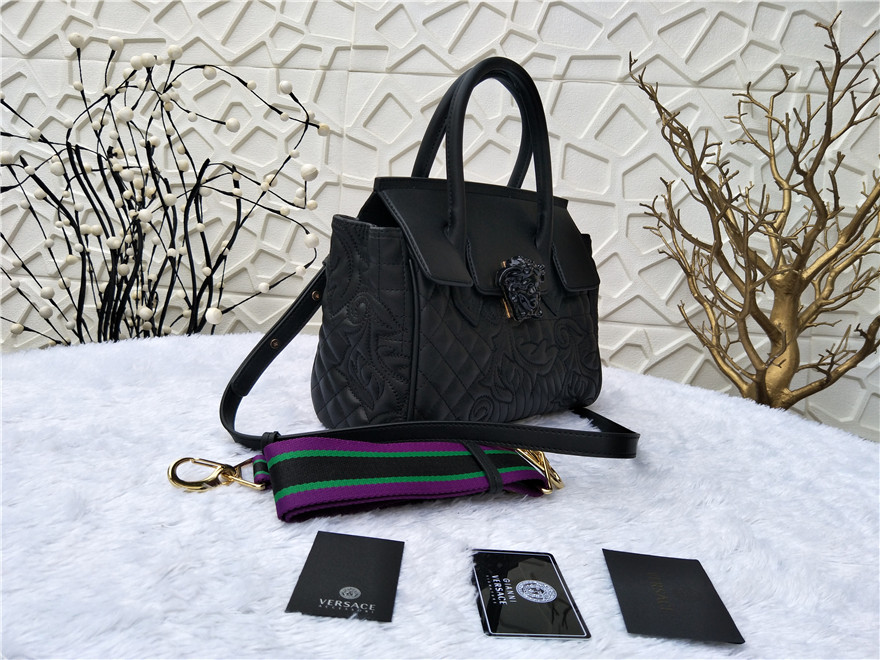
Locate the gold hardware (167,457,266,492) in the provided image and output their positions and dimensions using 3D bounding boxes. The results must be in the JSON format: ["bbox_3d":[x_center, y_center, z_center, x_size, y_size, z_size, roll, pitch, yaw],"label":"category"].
[{"bbox_3d":[-0.168,0.109,0.459,0.074,0.013,0.045,4,10,-6],"label":"gold hardware"}]

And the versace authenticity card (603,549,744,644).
[{"bbox_3d":[0.135,0.157,0.364,0.062,0.002,0.085,5,10,4],"label":"versace authenticity card"}]

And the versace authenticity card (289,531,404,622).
[{"bbox_3d":[-0.052,0.142,0.358,0.057,0.002,0.085,5,10,2],"label":"versace authenticity card"}]

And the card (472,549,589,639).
[{"bbox_3d":[0.048,0.151,0.355,0.055,0.002,0.086,4,10,-5],"label":"card"}]

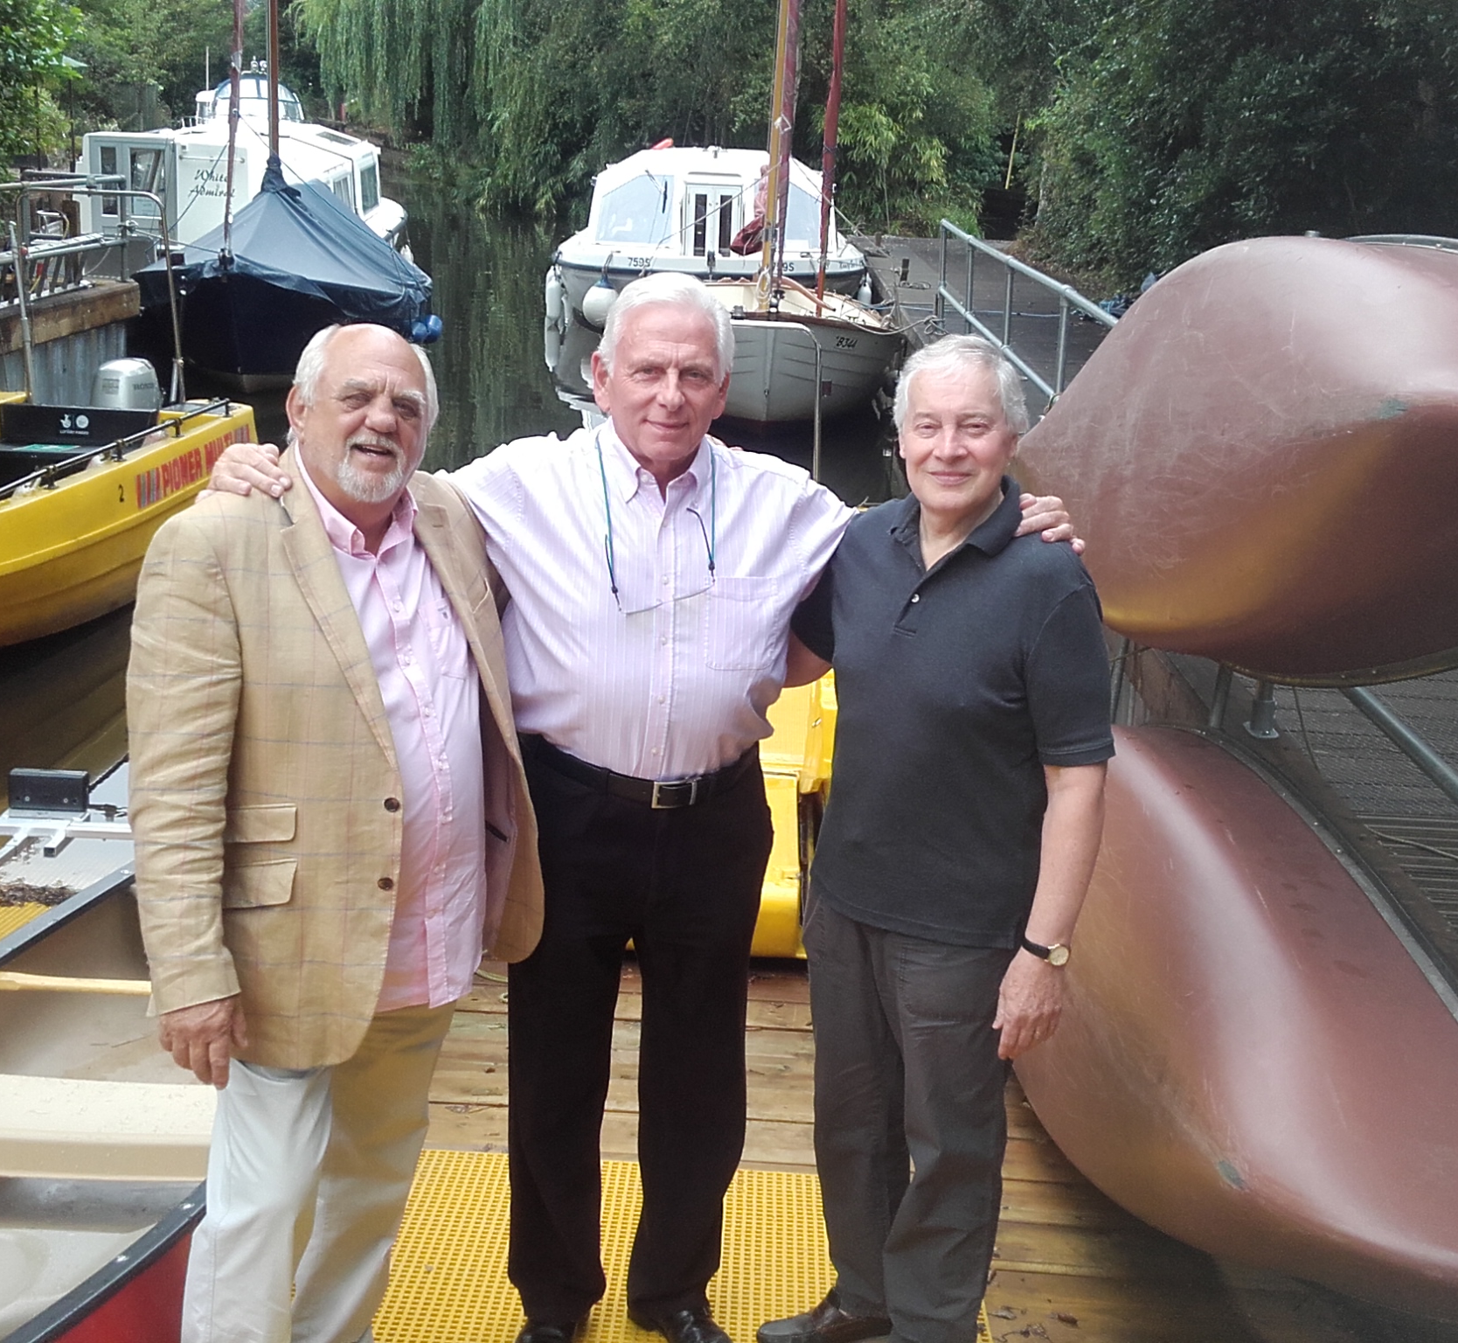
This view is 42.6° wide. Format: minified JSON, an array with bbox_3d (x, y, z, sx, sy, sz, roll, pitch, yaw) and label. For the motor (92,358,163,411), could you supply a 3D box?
[{"bbox_3d":[-3.972,-1.442,12.475,0.390,1.250,0.640,5,17,10],"label":"motor"}]

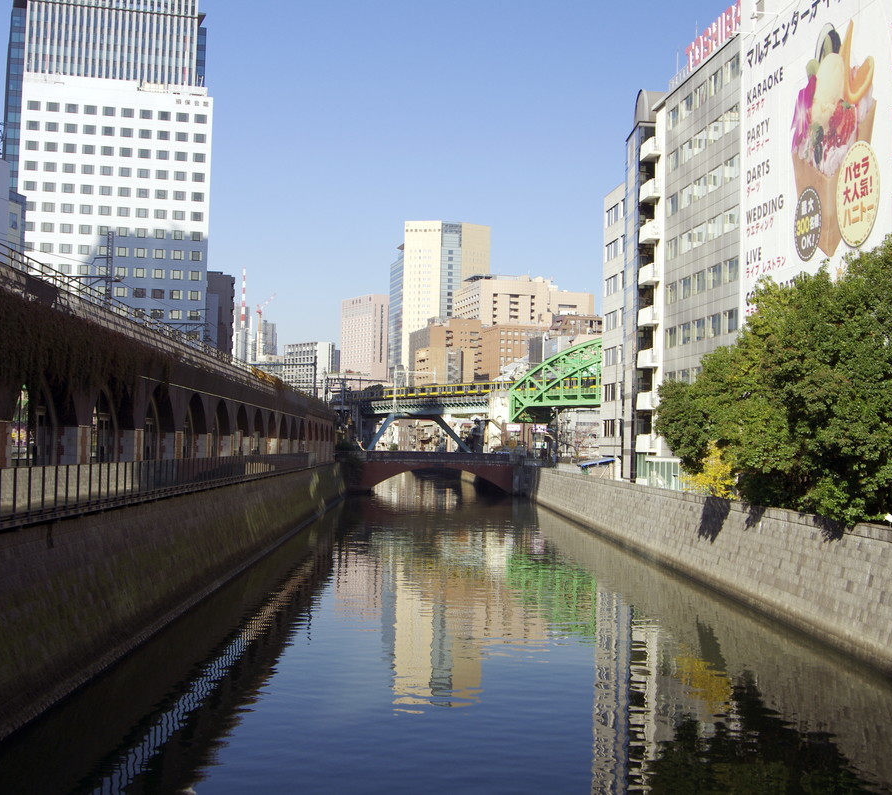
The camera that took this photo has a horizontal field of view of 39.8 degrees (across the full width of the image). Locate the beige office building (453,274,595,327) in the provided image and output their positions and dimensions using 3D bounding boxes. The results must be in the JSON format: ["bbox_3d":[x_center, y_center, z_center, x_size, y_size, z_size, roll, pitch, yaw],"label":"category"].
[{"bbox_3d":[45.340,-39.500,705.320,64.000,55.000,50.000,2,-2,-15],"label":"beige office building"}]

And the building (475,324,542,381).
[{"bbox_3d":[28.830,-15.530,593.200,24.000,40.000,35.000,2,-2,-15],"label":"building"}]

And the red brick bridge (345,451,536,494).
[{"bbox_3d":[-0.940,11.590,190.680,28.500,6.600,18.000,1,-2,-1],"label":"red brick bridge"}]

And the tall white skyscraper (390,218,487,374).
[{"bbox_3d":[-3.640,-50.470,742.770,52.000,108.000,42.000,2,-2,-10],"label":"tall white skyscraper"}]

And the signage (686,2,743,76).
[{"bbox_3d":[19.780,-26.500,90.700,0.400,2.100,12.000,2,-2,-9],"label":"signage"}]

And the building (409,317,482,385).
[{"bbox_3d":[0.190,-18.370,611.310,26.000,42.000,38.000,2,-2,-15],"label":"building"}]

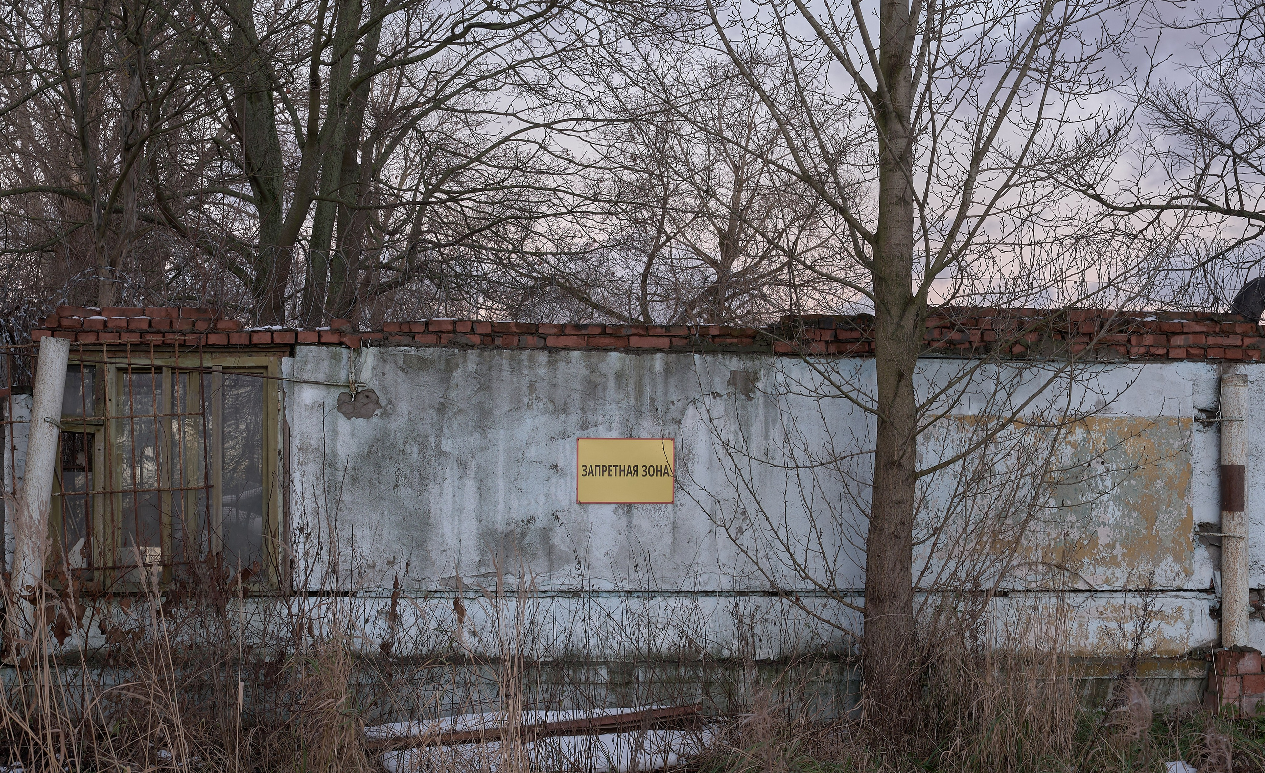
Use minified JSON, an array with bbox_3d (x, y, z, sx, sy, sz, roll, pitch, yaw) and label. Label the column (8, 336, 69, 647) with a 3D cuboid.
[{"bbox_3d":[-3.386,0.608,8.210,0.170,1.786,0.170,5,-3,-7],"label":"column"}]

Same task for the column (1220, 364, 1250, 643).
[{"bbox_3d":[3.821,0.785,9.130,0.170,1.740,0.170,0,0,-7],"label":"column"}]

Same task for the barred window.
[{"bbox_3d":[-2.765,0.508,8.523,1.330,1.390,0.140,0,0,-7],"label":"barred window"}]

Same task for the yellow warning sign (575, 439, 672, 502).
[{"bbox_3d":[-0.044,0.518,8.839,0.605,0.405,0.020,0,0,-7],"label":"yellow warning sign"}]

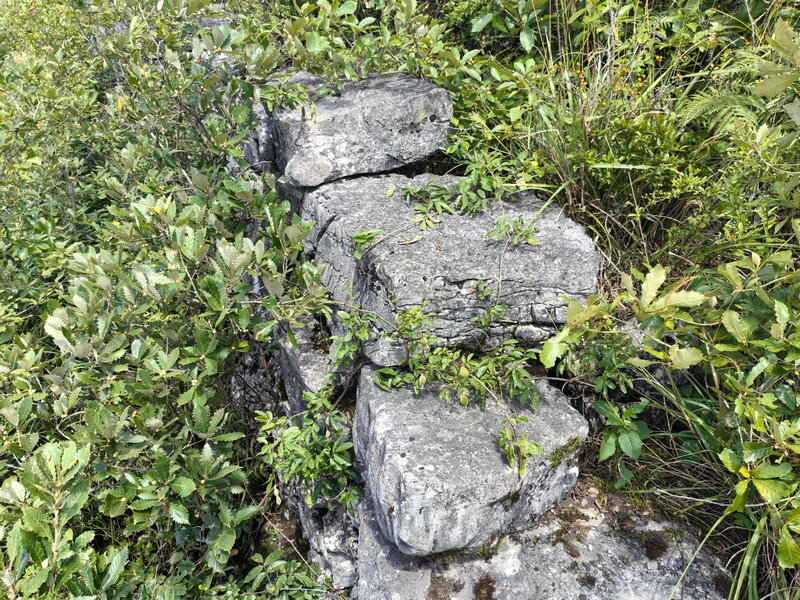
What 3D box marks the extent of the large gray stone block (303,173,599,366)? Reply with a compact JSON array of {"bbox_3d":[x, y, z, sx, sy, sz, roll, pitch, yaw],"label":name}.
[{"bbox_3d":[0.203,-0.161,2.196,0.800,0.390,0.540,-9,39,-12],"label":"large gray stone block"}]

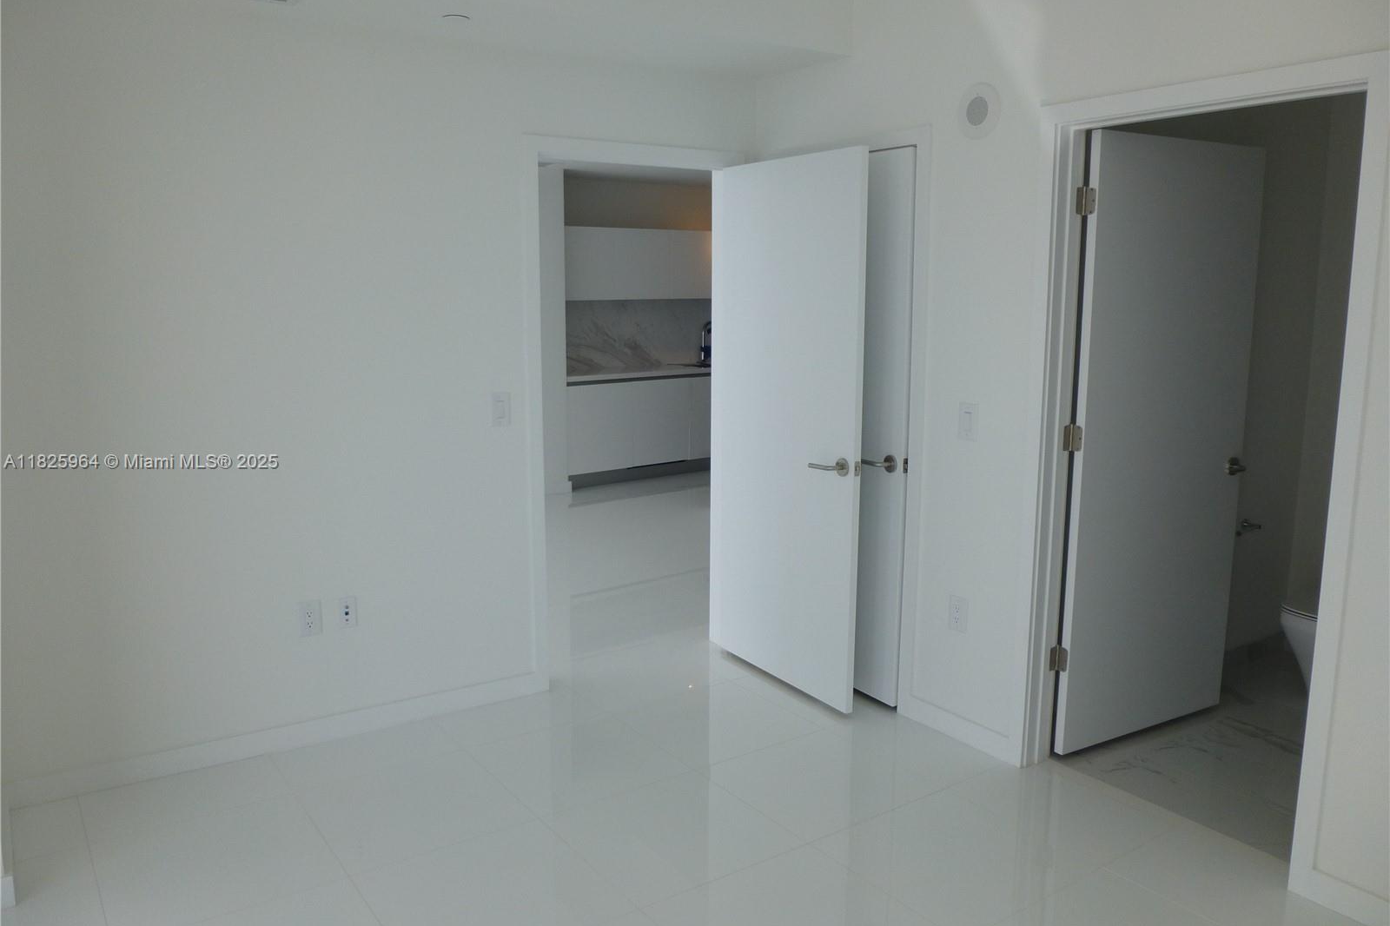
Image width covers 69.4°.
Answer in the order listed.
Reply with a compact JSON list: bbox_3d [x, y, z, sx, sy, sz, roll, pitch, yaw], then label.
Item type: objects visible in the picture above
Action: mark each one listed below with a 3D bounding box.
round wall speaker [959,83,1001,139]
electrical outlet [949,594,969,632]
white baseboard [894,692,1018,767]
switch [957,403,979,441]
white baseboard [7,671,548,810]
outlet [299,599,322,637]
[{"bbox_3d":[0.916,-1.148,3.265,0.030,0.178,0.176,-6,11,-34],"label":"round wall speaker"},{"bbox_3d":[0.927,0.533,3.539,0.011,0.127,0.078,-6,11,-34],"label":"electrical outlet"},{"bbox_3d":[0.928,0.947,3.598,0.017,0.090,0.554,-6,11,-34],"label":"white baseboard"},{"bbox_3d":[0.928,-0.139,3.428,0.011,0.126,0.079,-6,11,-34],"label":"switch"},{"bbox_3d":[-1.348,0.951,3.556,1.803,0.090,0.017,-6,11,-32],"label":"white baseboard"},{"bbox_3d":[-1.339,0.543,3.499,0.076,0.127,0.011,-6,11,-32],"label":"outlet"}]

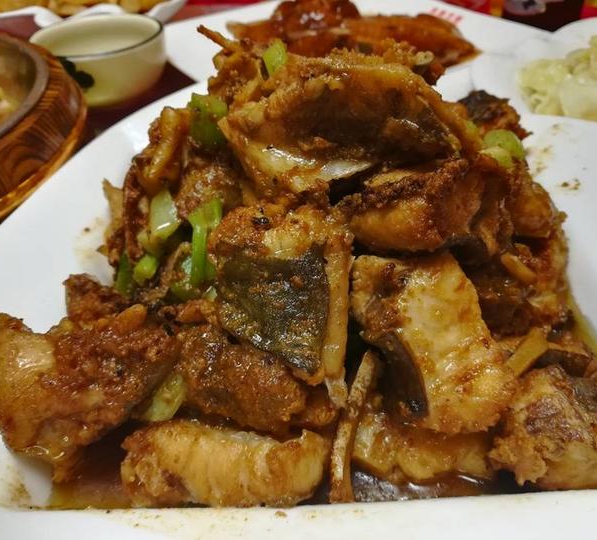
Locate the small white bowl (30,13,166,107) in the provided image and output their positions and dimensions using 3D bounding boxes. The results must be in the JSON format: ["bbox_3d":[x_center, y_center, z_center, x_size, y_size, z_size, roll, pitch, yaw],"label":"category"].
[{"bbox_3d":[-0.178,-0.193,0.499,0.114,0.051,0.114,-1,42,1],"label":"small white bowl"}]

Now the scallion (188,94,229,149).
[{"bbox_3d":[-0.047,-0.077,0.280,0.020,0.029,0.015,0,15,-10],"label":"scallion"}]

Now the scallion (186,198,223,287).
[{"bbox_3d":[-0.043,-0.013,0.247,0.016,0.040,0.015,3,2,-10],"label":"scallion"}]

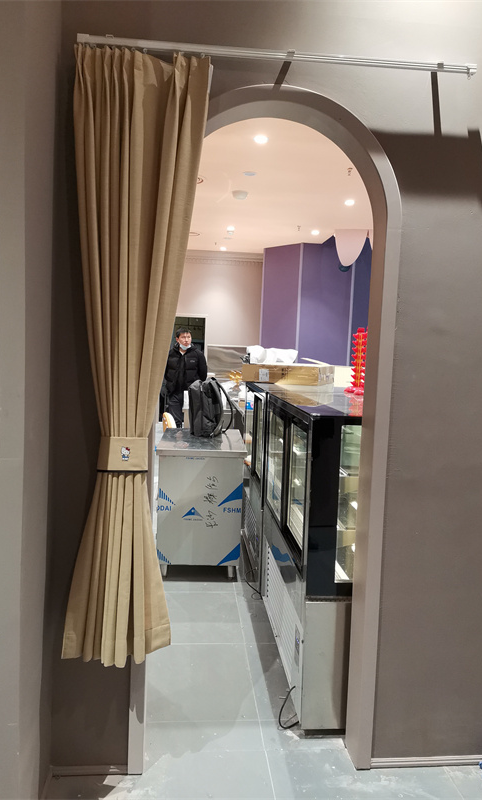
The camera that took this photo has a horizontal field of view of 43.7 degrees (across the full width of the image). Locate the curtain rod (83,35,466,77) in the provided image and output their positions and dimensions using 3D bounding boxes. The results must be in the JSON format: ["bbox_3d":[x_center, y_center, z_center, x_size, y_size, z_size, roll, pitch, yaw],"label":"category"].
[{"bbox_3d":[0.127,-1.030,1.793,1.205,0.031,0.048,1,5,-5],"label":"curtain rod"}]

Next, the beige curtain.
[{"bbox_3d":[-0.318,-0.090,1.827,0.405,1.840,0.140,1,5,-5],"label":"beige curtain"}]

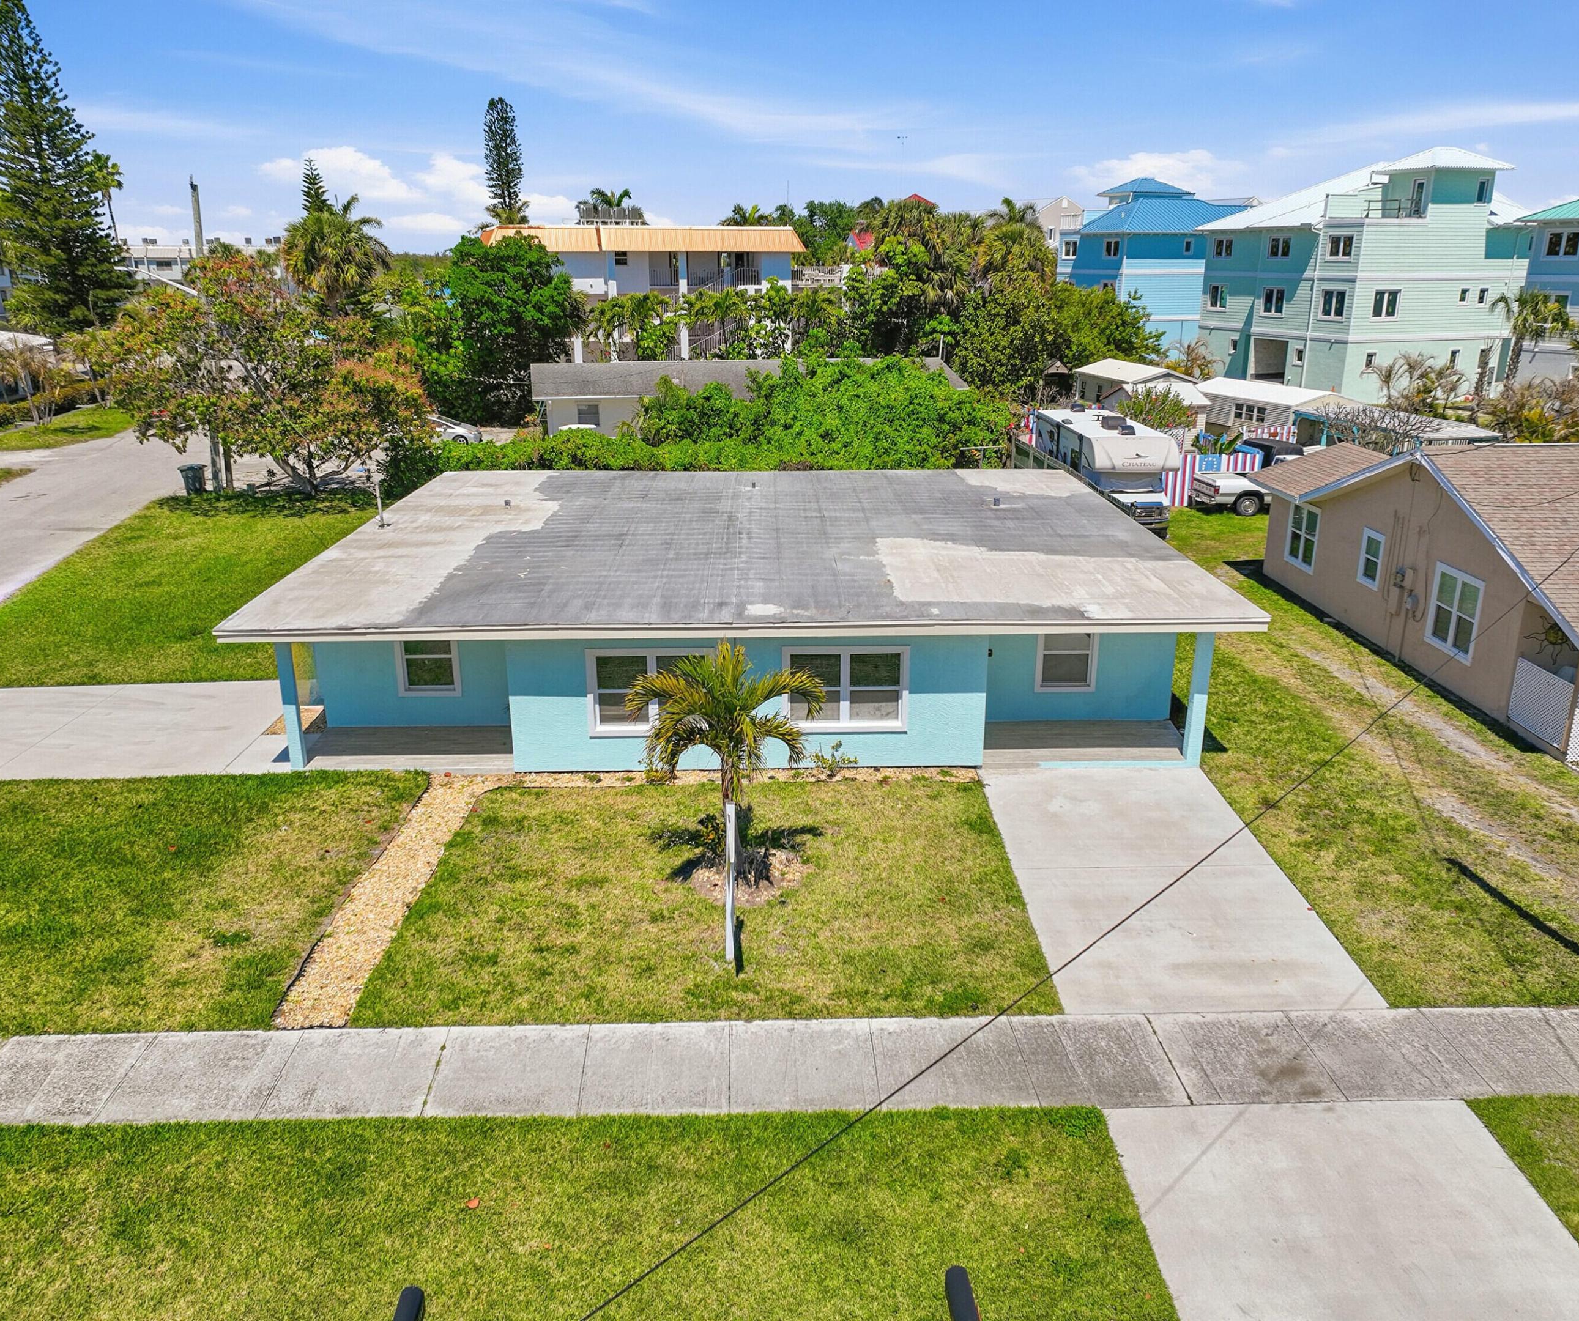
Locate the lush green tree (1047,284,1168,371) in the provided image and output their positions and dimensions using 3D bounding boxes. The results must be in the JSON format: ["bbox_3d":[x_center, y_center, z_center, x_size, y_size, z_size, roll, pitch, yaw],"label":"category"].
[{"bbox_3d":[19.423,-19.793,75.125,7.230,6.680,6.500,-1,18,-1],"label":"lush green tree"}]

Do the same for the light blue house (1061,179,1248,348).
[{"bbox_3d":[29.073,-31.260,98.374,12.800,14.000,10.500,-6,19,-18],"label":"light blue house"}]

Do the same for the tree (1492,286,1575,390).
[{"bbox_3d":[44.548,-19.077,73.447,5.050,6.270,4.790,-1,18,-1],"label":"tree"}]

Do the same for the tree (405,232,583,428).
[{"bbox_3d":[-14.850,-17.092,62.924,8.320,9.250,7.900,-1,18,-1],"label":"tree"}]

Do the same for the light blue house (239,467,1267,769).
[{"bbox_3d":[-0.789,-1.451,25.446,16.000,2.750,13.700,-1,18,-1],"label":"light blue house"}]

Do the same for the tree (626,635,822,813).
[{"bbox_3d":[-0.844,1.304,16.136,2.610,3.300,2.480,-1,18,-1],"label":"tree"}]

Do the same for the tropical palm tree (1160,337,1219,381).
[{"bbox_3d":[24.532,-18.015,74.800,3.570,3.490,3.390,-1,18,-1],"label":"tropical palm tree"}]

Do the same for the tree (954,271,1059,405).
[{"bbox_3d":[11.332,-16.639,64.347,5.530,7.410,4.980,-1,18,-1],"label":"tree"}]

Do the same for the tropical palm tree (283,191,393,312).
[{"bbox_3d":[-21.501,-16.808,59.143,5.210,11.080,4.950,-1,18,-1],"label":"tropical palm tree"}]

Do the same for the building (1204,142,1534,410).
[{"bbox_3d":[36.304,-24.775,78.171,13.500,14.200,14.300,-6,19,-18],"label":"building"}]

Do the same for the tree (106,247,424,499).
[{"bbox_3d":[-18.328,-10.034,42.819,10.970,8.330,10.090,-1,18,-1],"label":"tree"}]

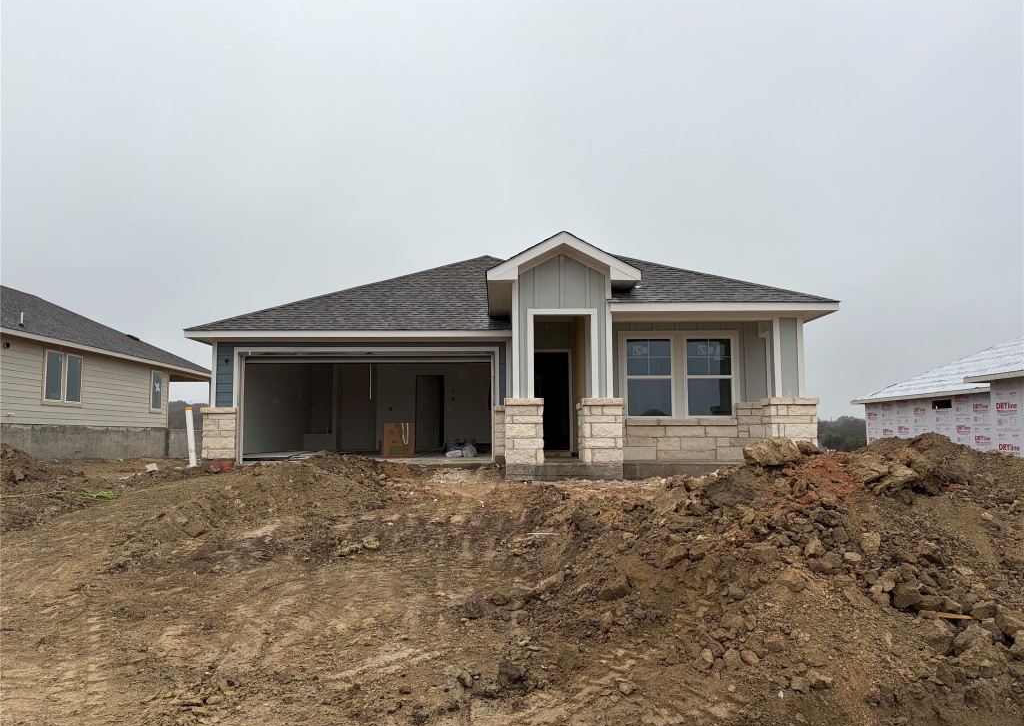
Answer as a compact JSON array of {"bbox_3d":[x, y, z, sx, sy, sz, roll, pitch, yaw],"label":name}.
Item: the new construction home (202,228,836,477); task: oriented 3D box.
[{"bbox_3d":[-0.700,-0.173,19.995,10.900,5.300,17.800,0,-5,0],"label":"new construction home"}]

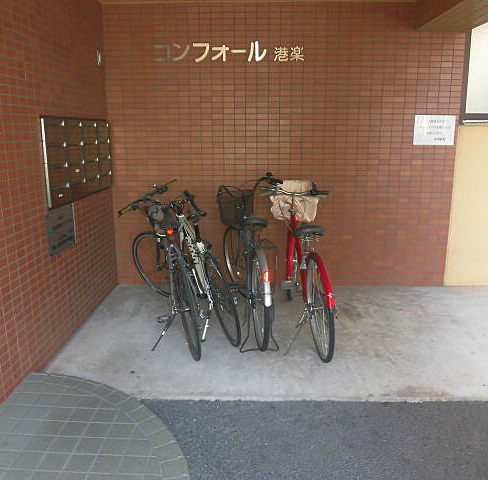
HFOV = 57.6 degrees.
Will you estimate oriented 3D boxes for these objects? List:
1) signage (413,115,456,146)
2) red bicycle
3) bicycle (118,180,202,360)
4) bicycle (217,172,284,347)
[{"bbox_3d":[1.705,-0.973,3.956,0.364,0.257,0.010,0,11,1],"label":"signage"},{"bbox_3d":[0.379,0.114,3.198,0.515,1.035,1.820,-1,11,-4],"label":"red bicycle"},{"bbox_3d":[-0.584,0.134,3.103,0.530,1.030,1.685,-3,11,-16],"label":"bicycle"},{"bbox_3d":[0.078,0.066,3.299,0.535,1.090,1.730,-1,11,-7],"label":"bicycle"}]

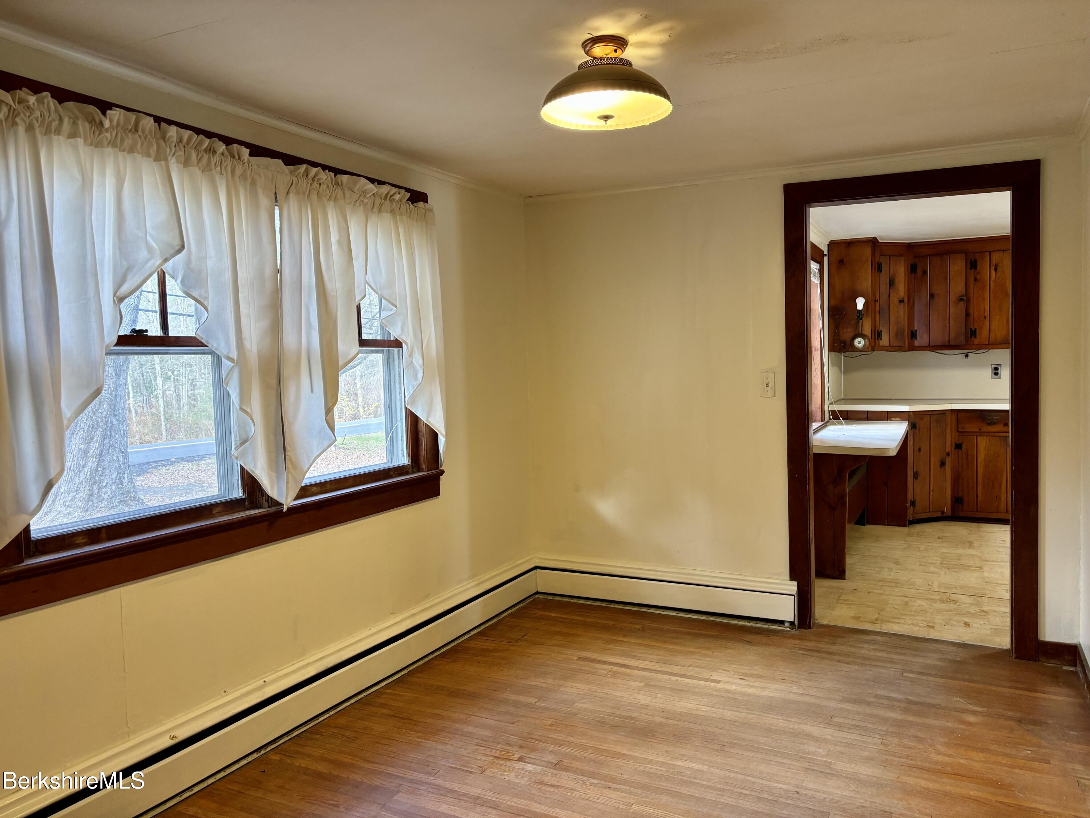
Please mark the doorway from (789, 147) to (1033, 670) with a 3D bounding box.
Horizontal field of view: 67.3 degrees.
[{"bbox_3d":[1.628,0.011,3.697,1.032,2.104,0.140,0,3,27],"label":"doorway"}]

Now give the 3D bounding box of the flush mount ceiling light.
[{"bbox_3d":[0.172,-0.905,2.283,0.362,0.218,0.362,-1,3,0],"label":"flush mount ceiling light"}]

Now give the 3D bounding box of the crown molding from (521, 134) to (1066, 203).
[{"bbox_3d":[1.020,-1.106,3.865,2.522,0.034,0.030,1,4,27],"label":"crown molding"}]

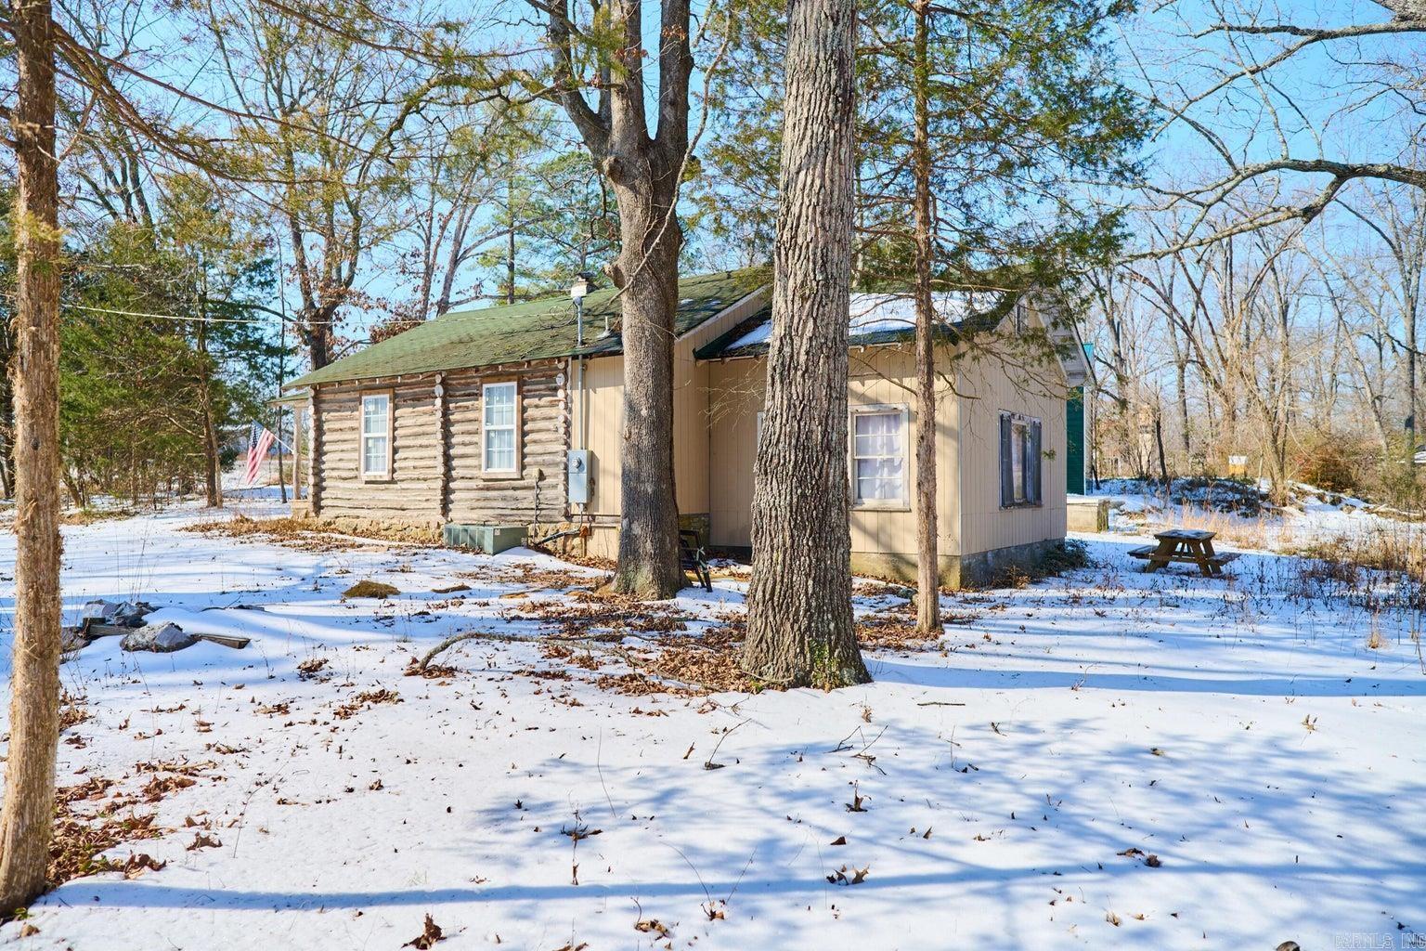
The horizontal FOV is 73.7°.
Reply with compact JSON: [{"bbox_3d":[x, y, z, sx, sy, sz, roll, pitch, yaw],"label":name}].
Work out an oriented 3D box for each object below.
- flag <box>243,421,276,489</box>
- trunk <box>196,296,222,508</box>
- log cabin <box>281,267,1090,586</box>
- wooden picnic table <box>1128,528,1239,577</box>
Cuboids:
[{"bbox_3d":[-10.305,-0.468,21.600,0.850,1.520,0.220,0,-1,30],"label":"flag"},{"bbox_3d":[-13.760,-2.011,26.000,0.500,5.800,0.450,-4,0,0],"label":"trunk"},{"bbox_3d":[-0.760,-1.261,19.889,15.400,5.820,8.890,-1,-1,34],"label":"log cabin"},{"bbox_3d":[8.639,1.449,17.340,1.570,0.740,1.760,-1,-1,36],"label":"wooden picnic table"}]

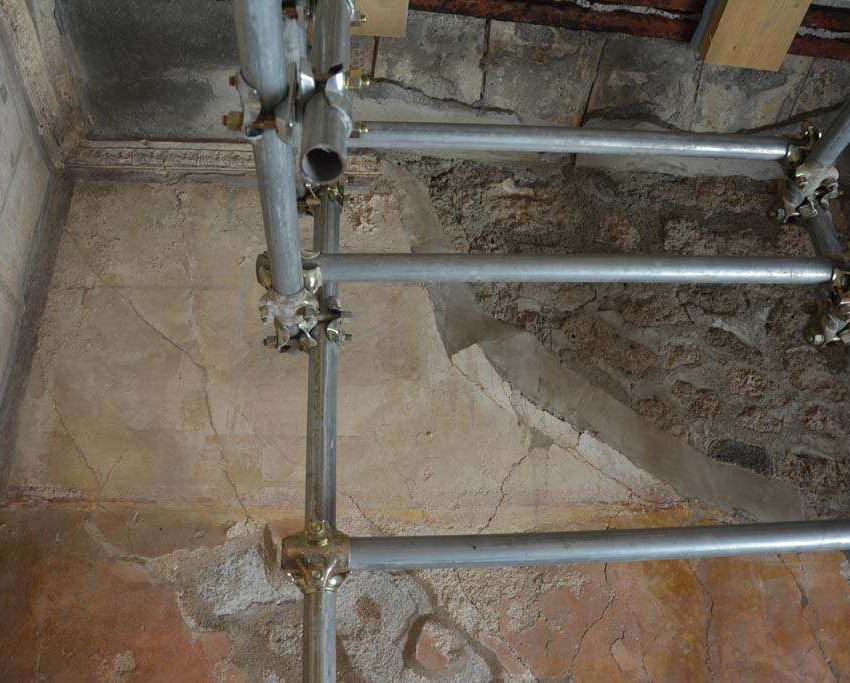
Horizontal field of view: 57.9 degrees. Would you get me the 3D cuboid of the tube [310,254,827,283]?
[{"bbox_3d":[0.280,-0.129,1.364,0.995,0.049,0.049,0,-26,-6],"label":"tube"}]

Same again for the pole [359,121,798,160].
[{"bbox_3d":[0.269,-0.390,1.485,0.962,0.049,0.049,0,-26,-6],"label":"pole"}]

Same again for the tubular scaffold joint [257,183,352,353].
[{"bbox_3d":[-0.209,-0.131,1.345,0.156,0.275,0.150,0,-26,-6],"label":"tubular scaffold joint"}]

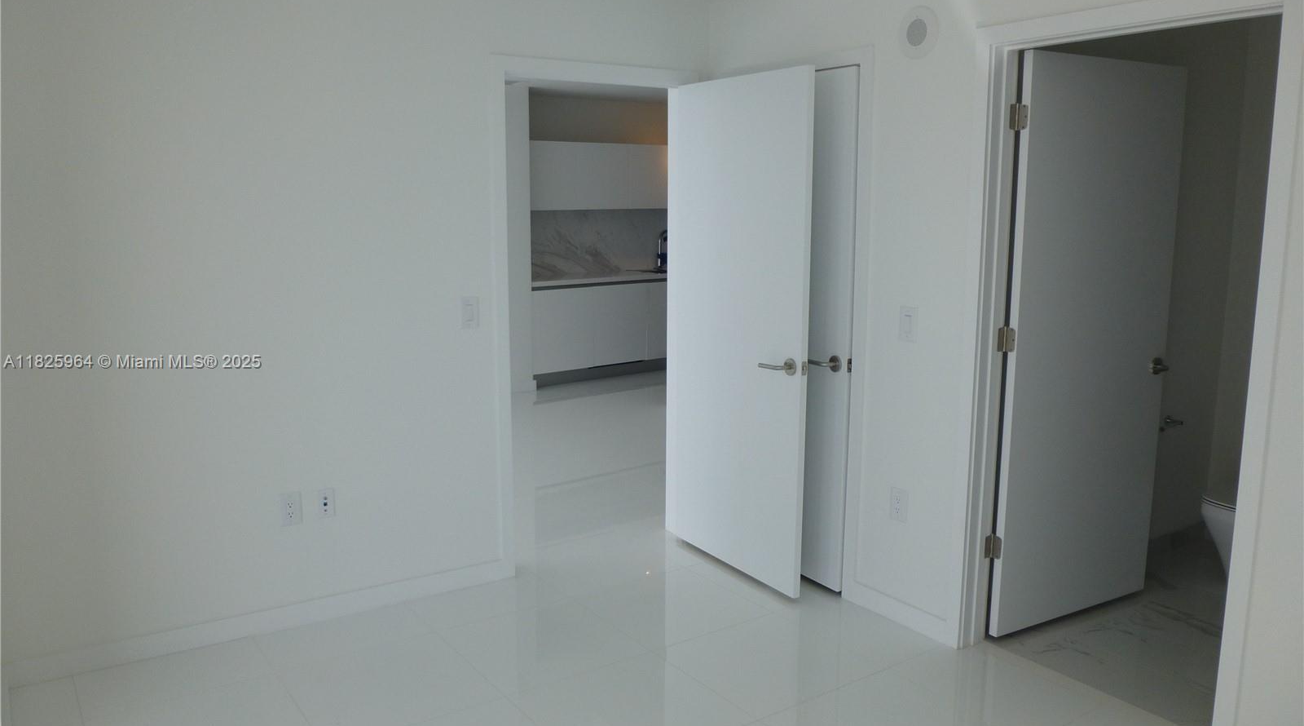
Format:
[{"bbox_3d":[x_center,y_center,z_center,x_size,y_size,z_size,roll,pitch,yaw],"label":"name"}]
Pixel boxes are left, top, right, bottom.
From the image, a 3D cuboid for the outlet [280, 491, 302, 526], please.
[{"bbox_3d":[-1.339,0.543,3.499,0.076,0.127,0.011,-6,11,-32],"label":"outlet"}]

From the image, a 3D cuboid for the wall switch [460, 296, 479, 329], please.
[{"bbox_3d":[-0.724,-0.200,3.766,0.077,0.127,0.011,-6,11,-32],"label":"wall switch"}]

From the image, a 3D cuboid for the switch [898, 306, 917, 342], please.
[{"bbox_3d":[0.928,-0.139,3.428,0.011,0.126,0.079,-6,11,-34],"label":"switch"}]

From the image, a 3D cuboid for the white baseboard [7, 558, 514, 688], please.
[{"bbox_3d":[-1.348,0.951,3.556,1.803,0.090,0.017,-6,11,-32],"label":"white baseboard"}]

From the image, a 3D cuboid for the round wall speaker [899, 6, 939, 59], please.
[{"bbox_3d":[0.916,-1.148,3.265,0.030,0.178,0.176,-6,11,-34],"label":"round wall speaker"}]

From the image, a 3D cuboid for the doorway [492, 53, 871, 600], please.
[{"bbox_3d":[0.009,-0.138,3.804,1.061,2.165,0.900,-6,11,-32],"label":"doorway"}]

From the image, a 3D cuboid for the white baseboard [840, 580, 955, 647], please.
[{"bbox_3d":[0.928,0.947,3.598,0.017,0.090,0.554,-6,11,-34],"label":"white baseboard"}]

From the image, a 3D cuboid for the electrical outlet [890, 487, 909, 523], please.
[{"bbox_3d":[0.927,0.533,3.539,0.011,0.127,0.078,-6,11,-34],"label":"electrical outlet"}]

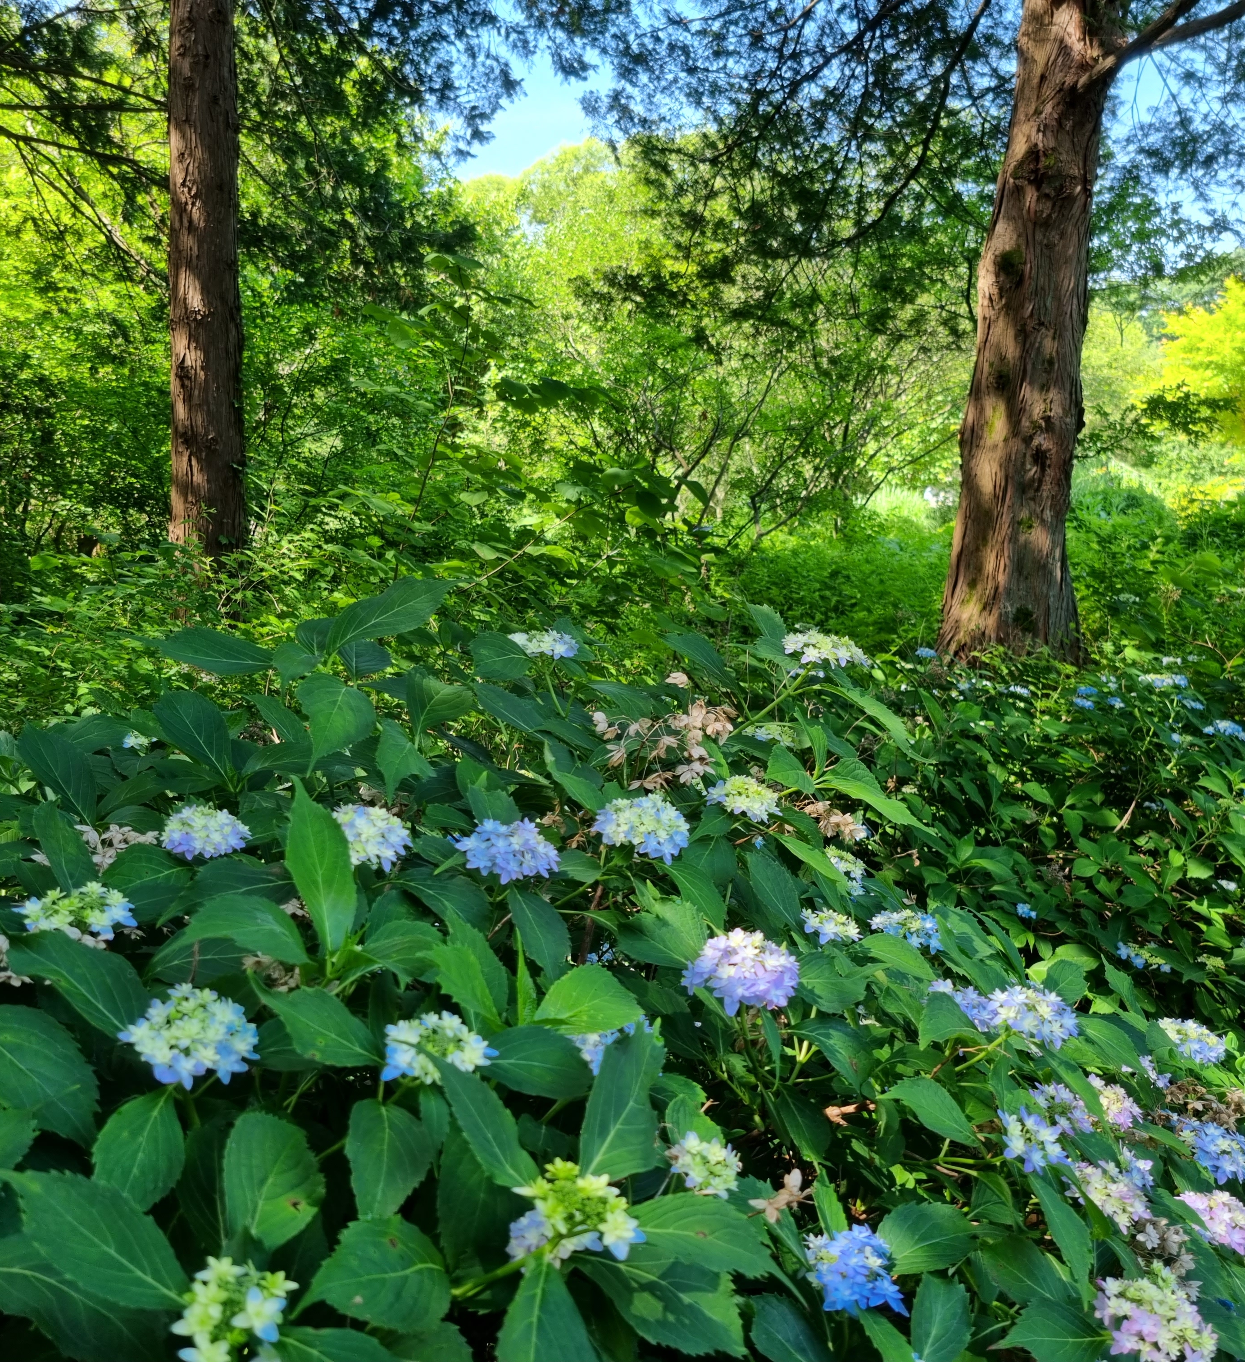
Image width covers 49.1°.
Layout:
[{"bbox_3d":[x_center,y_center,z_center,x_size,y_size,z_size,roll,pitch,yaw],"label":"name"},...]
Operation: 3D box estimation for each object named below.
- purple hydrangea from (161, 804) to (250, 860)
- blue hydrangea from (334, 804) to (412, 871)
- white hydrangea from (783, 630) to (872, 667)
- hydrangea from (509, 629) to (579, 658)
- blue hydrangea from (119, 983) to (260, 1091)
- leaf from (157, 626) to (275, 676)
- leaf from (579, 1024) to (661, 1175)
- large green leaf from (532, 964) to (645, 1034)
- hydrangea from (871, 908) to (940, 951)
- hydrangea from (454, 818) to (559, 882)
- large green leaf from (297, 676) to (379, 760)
[{"bbox_3d":[-0.483,0.175,1.580,0.102,0.062,0.102,0,13,0],"label":"purple hydrangea"},{"bbox_3d":[-0.308,0.190,1.660,0.102,0.075,0.100,-1,7,-11],"label":"blue hydrangea"},{"bbox_3d":[0.279,-0.044,1.870,0.120,0.050,0.105,1,7,8],"label":"white hydrangea"},{"bbox_3d":[-0.117,-0.055,2.050,0.105,0.045,0.100,0,7,0],"label":"hydrangea"},{"bbox_3d":[-0.381,0.314,1.200,0.116,0.075,0.116,0,26,0],"label":"blue hydrangea"},{"bbox_3d":[-0.510,-0.036,1.700,0.155,0.030,0.075,10,38,6],"label":"leaf"},{"bbox_3d":[-0.002,0.328,1.060,0.063,0.105,0.060,0,7,0],"label":"leaf"},{"bbox_3d":[-0.030,0.284,1.220,0.098,0.050,0.085,0,7,-1],"label":"large green leaf"},{"bbox_3d":[0.383,0.338,1.850,0.090,0.052,0.090,6,13,0],"label":"hydrangea"},{"bbox_3d":[-0.148,0.216,1.750,0.135,0.080,0.125,1,20,-5],"label":"hydrangea"},{"bbox_3d":[-0.359,0.048,1.680,0.095,0.122,0.035,19,-36,-11],"label":"large green leaf"}]

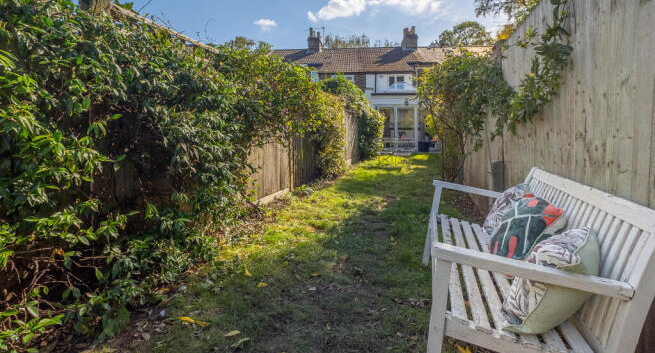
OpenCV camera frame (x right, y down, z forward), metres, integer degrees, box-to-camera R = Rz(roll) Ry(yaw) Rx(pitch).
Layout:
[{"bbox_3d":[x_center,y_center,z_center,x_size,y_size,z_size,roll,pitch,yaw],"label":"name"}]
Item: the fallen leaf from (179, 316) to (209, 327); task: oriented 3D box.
[{"bbox_3d":[-0.753,0.810,1.531,0.192,0.020,0.050,3,10,14],"label":"fallen leaf"}]

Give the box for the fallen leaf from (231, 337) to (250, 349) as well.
[{"bbox_3d":[-0.437,0.834,1.380,0.094,0.025,0.045,-5,11,-29],"label":"fallen leaf"}]

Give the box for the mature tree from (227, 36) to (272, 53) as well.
[{"bbox_3d":[-8.971,-8.500,31.000,6.500,14.000,6.500,0,0,0],"label":"mature tree"}]

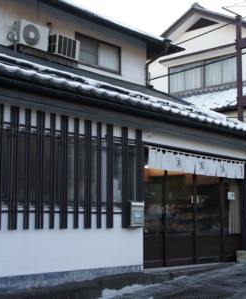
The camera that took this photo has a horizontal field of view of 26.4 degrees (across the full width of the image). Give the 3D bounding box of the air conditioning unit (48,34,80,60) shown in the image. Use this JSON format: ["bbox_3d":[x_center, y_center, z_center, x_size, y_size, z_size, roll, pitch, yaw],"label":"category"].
[{"bbox_3d":[-1.370,-2.370,12.330,0.285,0.475,0.715,0,-6,42],"label":"air conditioning unit"}]

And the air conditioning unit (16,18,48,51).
[{"bbox_3d":[-2.035,-2.485,11.600,0.285,0.535,0.775,0,-6,42],"label":"air conditioning unit"}]

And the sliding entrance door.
[{"bbox_3d":[1.370,1.160,9.920,0.100,1.960,3.270,-6,-10,41],"label":"sliding entrance door"}]

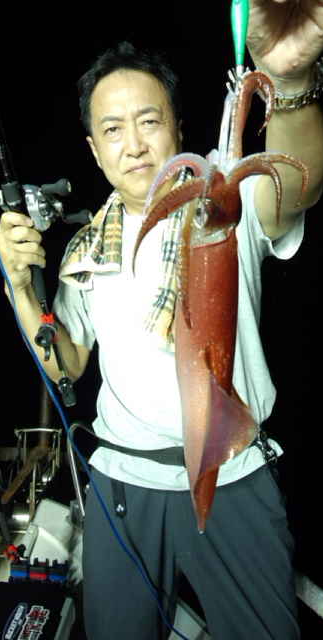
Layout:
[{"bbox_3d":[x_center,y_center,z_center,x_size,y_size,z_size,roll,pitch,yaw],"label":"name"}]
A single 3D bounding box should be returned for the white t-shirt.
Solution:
[{"bbox_3d":[0.030,0.018,0.930,0.490,0.590,0.290,0,13,14],"label":"white t-shirt"}]

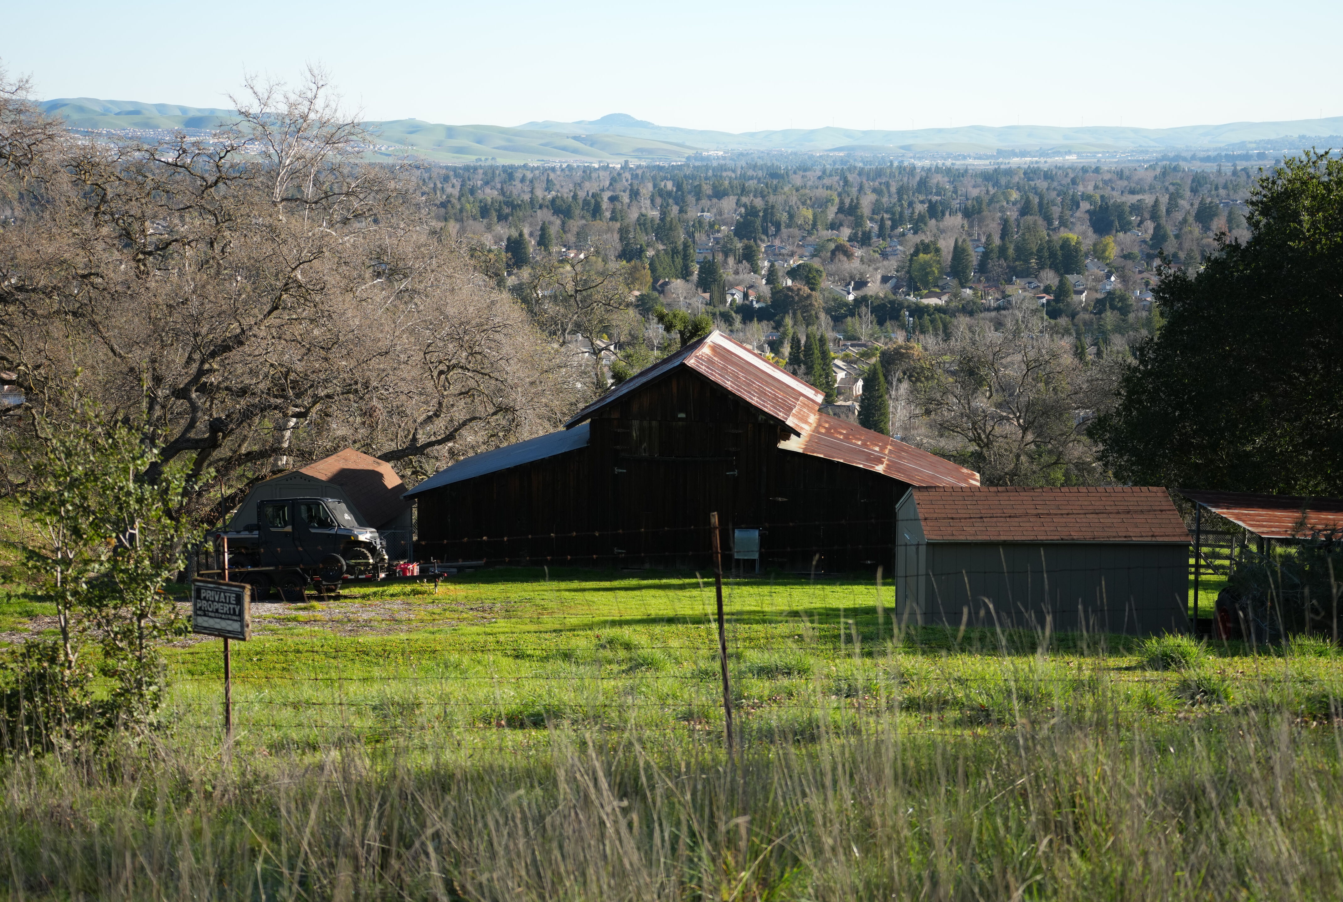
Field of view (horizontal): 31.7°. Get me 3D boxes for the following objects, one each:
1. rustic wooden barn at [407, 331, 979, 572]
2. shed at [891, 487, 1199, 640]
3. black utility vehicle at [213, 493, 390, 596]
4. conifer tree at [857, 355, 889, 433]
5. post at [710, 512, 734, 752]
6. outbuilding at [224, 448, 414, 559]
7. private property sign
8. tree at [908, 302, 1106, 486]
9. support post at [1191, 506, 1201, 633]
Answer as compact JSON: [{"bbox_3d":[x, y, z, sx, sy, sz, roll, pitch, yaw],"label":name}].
[{"bbox_3d":[0.913,-0.247,66.798,15.000,5.550,10.400,1,7,6],"label":"rustic wooden barn"},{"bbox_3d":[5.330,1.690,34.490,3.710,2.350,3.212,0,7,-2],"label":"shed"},{"bbox_3d":[-8.927,2.201,56.862,3.950,2.120,1.650,1,8,11],"label":"black utility vehicle"},{"bbox_3d":[36.809,-8.740,431.089,5.600,16.849,5.600,0,7,0],"label":"conifer tree"},{"bbox_3d":[0.226,0.809,10.471,0.036,1.126,0.036,1,9,33],"label":"post"},{"bbox_3d":[-9.302,1.681,63.374,3.850,2.900,4.500,1,8,9],"label":"outbuilding"},{"bbox_3d":[-2.291,0.809,12.030,0.365,0.275,0.040,5,9,33],"label":"private property sign"},{"bbox_3d":[18.534,-2.420,130.745,10.500,11.517,10.000,0,7,0],"label":"tree"},{"bbox_3d":[8.193,1.897,36.956,0.070,2.200,0.070,0,7,0],"label":"support post"}]

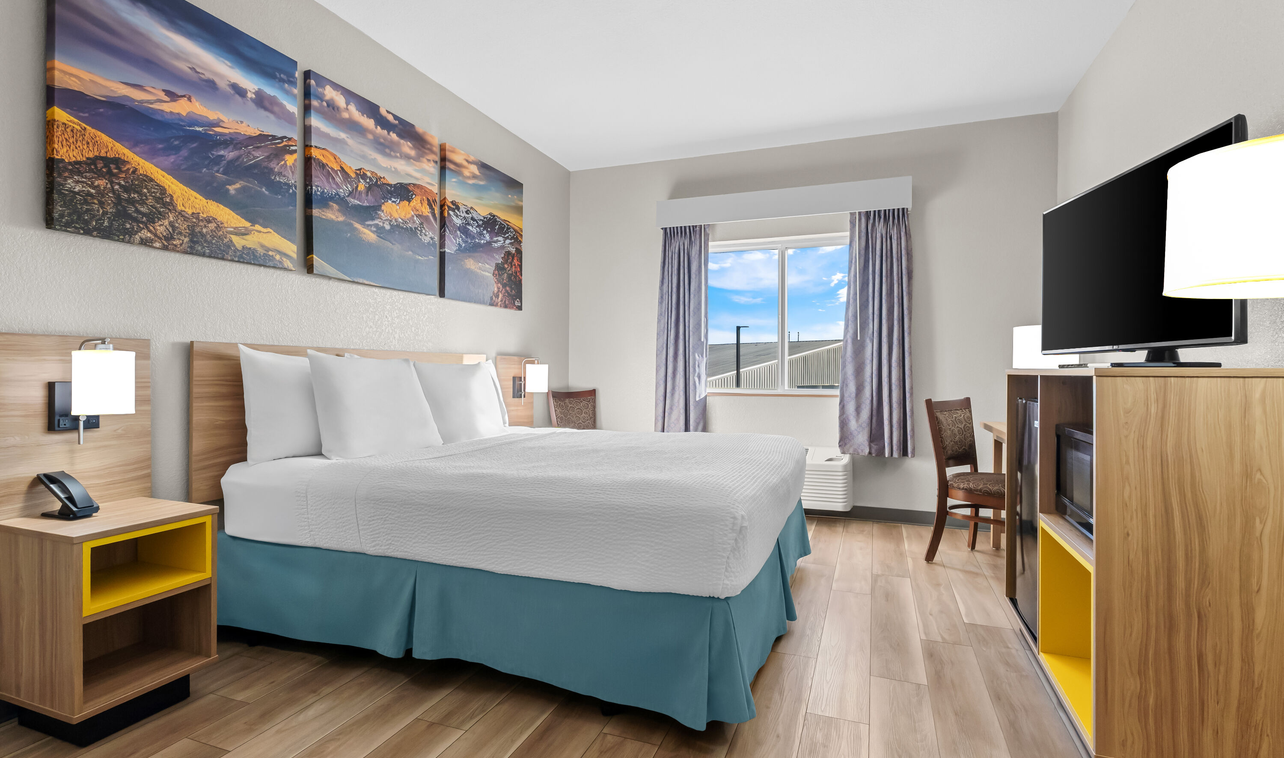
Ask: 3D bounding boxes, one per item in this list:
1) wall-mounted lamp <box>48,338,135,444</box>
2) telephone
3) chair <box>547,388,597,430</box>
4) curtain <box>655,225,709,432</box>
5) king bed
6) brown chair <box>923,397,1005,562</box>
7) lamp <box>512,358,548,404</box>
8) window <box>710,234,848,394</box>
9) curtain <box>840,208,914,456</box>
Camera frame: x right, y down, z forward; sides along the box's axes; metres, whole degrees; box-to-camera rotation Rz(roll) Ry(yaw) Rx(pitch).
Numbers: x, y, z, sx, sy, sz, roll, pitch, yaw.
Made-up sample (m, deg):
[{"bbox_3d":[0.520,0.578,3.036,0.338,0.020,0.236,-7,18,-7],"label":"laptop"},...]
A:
[{"bbox_3d":[-1.857,0.042,1.929,0.250,0.360,0.165,1,1,22],"label":"wall-mounted lamp"},{"bbox_3d":[-1.850,0.373,1.842,0.170,0.135,0.092,1,1,22],"label":"telephone"},{"bbox_3d":[-0.393,0.570,4.430,0.470,0.960,0.560,0,1,-41],"label":"chair"},{"bbox_3d":[0.329,-0.370,4.724,0.420,1.810,0.140,1,1,22],"label":"curtain"},{"bbox_3d":[-0.427,0.459,2.857,2.243,1.227,1.912,0,1,19],"label":"king bed"},{"bbox_3d":[2.028,0.594,3.256,0.480,0.960,0.570,0,1,-34],"label":"brown chair"},{"bbox_3d":[-0.848,0.023,4.406,0.250,0.350,0.165,1,1,22],"label":"lamp"},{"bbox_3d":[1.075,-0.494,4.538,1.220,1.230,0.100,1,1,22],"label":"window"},{"bbox_3d":[1.691,-0.357,4.170,0.500,1.810,0.140,1,1,22],"label":"curtain"}]

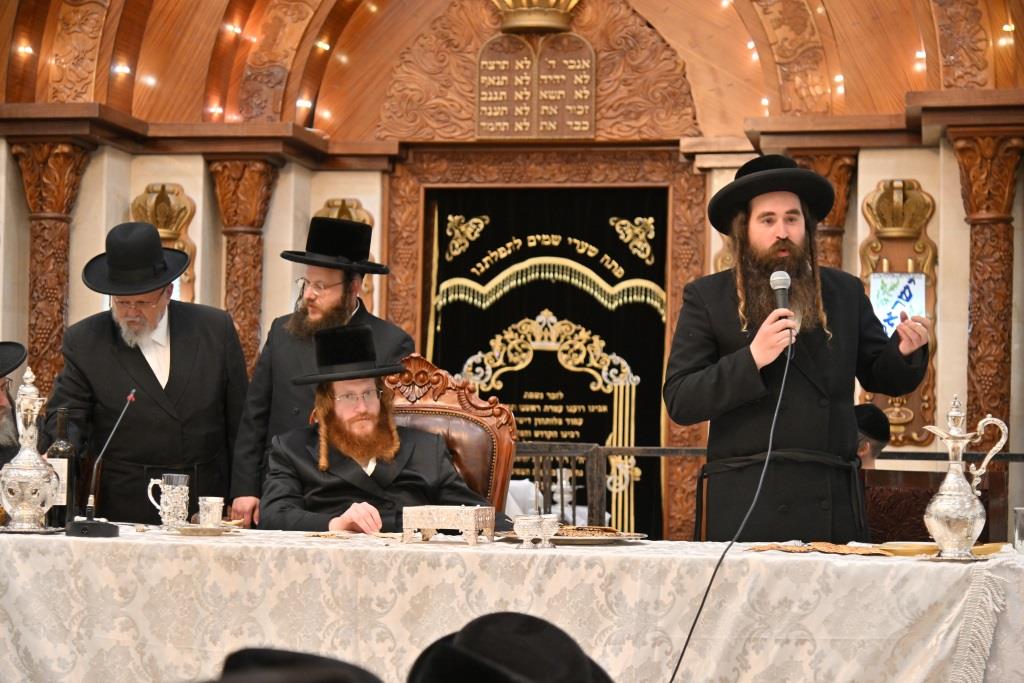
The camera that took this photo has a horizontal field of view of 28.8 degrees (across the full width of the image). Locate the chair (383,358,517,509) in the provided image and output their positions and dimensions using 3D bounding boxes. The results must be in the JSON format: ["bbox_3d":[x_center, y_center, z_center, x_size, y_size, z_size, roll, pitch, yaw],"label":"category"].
[{"bbox_3d":[-0.372,0.656,5.661,0.660,1.250,0.720,1,-2,12],"label":"chair"}]

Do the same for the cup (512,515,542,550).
[{"bbox_3d":[0.040,0.487,5.118,0.077,0.087,0.077,1,-1,0],"label":"cup"}]

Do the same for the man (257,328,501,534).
[{"bbox_3d":[-0.380,0.619,5.770,0.680,1.336,0.750,1,-1,3],"label":"man"}]

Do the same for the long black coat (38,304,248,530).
[{"bbox_3d":[-1.122,0.355,6.092,0.620,0.950,0.420,1,-1,-13],"label":"long black coat"}]

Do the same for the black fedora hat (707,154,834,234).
[{"bbox_3d":[0.696,-0.398,5.360,0.340,0.135,0.365,-5,-22,-16],"label":"black fedora hat"}]

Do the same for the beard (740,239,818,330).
[{"bbox_3d":[0.737,-0.154,5.462,0.208,0.255,0.130,1,-1,-5],"label":"beard"}]

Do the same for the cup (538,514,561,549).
[{"bbox_3d":[0.090,0.477,5.000,0.065,0.083,0.065,1,-2,0],"label":"cup"}]

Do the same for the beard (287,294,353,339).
[{"bbox_3d":[-0.594,-0.080,6.141,0.160,0.148,0.160,0,-1,43],"label":"beard"}]

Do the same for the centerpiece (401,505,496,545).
[{"bbox_3d":[-0.156,0.464,5.027,0.193,0.093,0.150,0,-2,16],"label":"centerpiece"}]

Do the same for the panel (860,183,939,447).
[{"bbox_3d":[1.592,-0.115,8.200,0.330,1.110,0.070,1,-2,10],"label":"panel"}]

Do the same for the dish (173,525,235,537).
[{"bbox_3d":[-0.815,0.502,5.280,0.160,0.021,0.160,1,-2,0],"label":"dish"}]

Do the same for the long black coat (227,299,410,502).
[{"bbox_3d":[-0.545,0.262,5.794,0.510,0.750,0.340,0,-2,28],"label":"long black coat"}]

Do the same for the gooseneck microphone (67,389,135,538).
[{"bbox_3d":[-1.130,0.328,5.484,0.187,0.391,0.145,1,-1,-15],"label":"gooseneck microphone"}]

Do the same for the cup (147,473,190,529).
[{"bbox_3d":[-0.980,0.451,5.690,0.123,0.154,0.080,1,-1,-8],"label":"cup"}]

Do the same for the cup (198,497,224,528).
[{"bbox_3d":[-0.830,0.474,5.506,0.072,0.086,0.072,1,-1,0],"label":"cup"}]

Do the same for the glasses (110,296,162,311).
[{"bbox_3d":[-1.048,-0.136,5.690,0.138,0.042,0.130,-5,28,20],"label":"glasses"}]

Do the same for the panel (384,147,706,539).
[{"bbox_3d":[0.135,0.192,8.781,1.441,2.100,0.200,1,-1,8],"label":"panel"}]

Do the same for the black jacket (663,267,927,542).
[{"bbox_3d":[0.754,0.333,5.352,0.670,1.060,0.430,1,-2,-12],"label":"black jacket"}]

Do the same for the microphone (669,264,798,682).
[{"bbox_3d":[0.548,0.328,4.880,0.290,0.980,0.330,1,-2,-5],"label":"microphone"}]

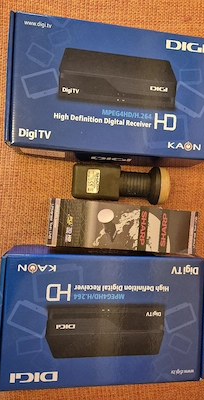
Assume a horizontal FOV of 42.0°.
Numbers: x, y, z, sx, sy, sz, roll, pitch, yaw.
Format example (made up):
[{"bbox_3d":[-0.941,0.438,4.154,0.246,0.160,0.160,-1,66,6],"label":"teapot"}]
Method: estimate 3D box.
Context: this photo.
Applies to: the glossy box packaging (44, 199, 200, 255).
[{"bbox_3d":[0.031,0.041,0.421,0.224,0.066,0.066,5,89,-8],"label":"glossy box packaging"}]

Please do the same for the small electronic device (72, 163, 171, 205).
[{"bbox_3d":[0.030,-0.024,0.423,0.154,0.062,0.063,2,90,-8],"label":"small electronic device"}]

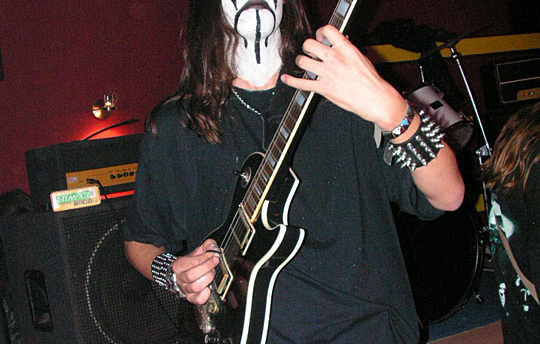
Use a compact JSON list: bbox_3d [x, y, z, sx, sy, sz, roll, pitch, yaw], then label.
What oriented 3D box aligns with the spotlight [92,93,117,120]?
[{"bbox_3d":[-0.618,-0.244,2.950,0.090,0.105,0.100,-10,3,-30],"label":"spotlight"}]

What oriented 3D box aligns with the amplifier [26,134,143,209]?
[{"bbox_3d":[-0.500,-0.013,2.680,0.530,0.205,0.270,-10,3,-32],"label":"amplifier"}]

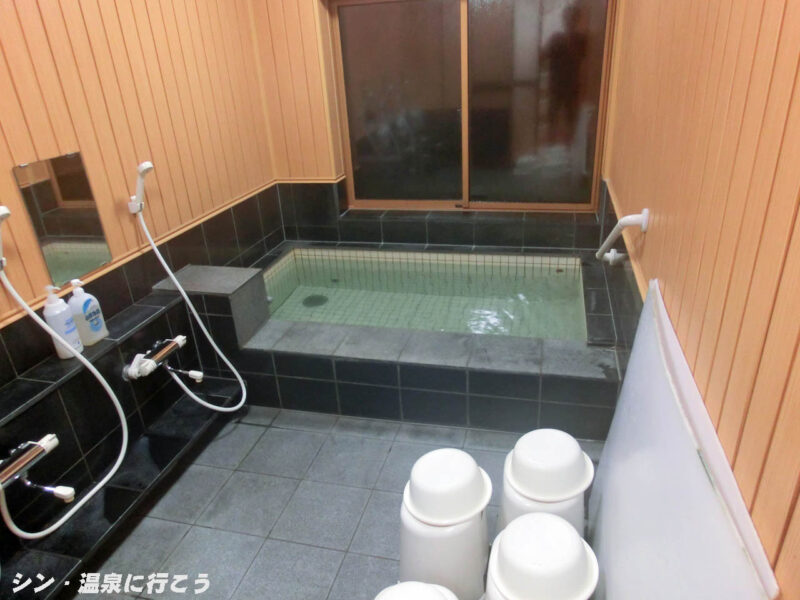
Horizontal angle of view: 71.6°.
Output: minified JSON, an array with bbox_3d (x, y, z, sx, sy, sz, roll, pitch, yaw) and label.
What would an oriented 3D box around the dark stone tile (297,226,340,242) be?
[{"bbox_3d":[-0.548,-0.444,3.744,0.297,0.105,0.018,3,26,15],"label":"dark stone tile"}]

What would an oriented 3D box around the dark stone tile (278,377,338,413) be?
[{"bbox_3d":[-0.425,0.445,2.609,0.296,0.183,0.018,3,26,15],"label":"dark stone tile"}]

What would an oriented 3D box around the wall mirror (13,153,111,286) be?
[{"bbox_3d":[-1.338,-0.327,2.252,0.012,0.474,0.323,3,25,15],"label":"wall mirror"}]

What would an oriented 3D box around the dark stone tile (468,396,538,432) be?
[{"bbox_3d":[0.441,0.490,2.370,0.298,0.183,0.012,3,25,15],"label":"dark stone tile"}]

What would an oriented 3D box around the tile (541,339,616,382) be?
[{"bbox_3d":[0.753,0.251,2.332,0.297,0.012,0.297,3,25,15],"label":"tile"}]

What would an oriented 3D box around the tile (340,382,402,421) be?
[{"bbox_3d":[-0.136,0.461,2.532,0.296,0.183,0.018,3,26,15],"label":"tile"}]

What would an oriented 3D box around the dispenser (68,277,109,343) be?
[{"bbox_3d":[-1.292,0.045,2.273,0.080,0.265,0.115,6,26,21],"label":"dispenser"}]

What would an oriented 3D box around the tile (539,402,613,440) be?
[{"bbox_3d":[0.737,0.508,2.299,0.305,0.183,0.018,3,26,15],"label":"tile"}]

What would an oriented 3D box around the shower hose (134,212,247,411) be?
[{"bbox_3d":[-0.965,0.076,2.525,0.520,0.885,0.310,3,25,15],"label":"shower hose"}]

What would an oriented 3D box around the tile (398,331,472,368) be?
[{"bbox_3d":[0.175,0.222,2.483,0.296,0.018,0.293,3,26,15],"label":"tile"}]

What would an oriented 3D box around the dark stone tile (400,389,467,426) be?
[{"bbox_3d":[0.154,0.476,2.454,0.296,0.183,0.018,3,26,15],"label":"dark stone tile"}]

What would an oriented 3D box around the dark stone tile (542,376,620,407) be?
[{"bbox_3d":[0.720,0.364,2.230,0.297,0.125,0.012,3,25,15],"label":"dark stone tile"}]

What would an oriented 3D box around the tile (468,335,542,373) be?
[{"bbox_3d":[0.464,0.238,2.406,0.296,0.018,0.293,3,26,15],"label":"tile"}]

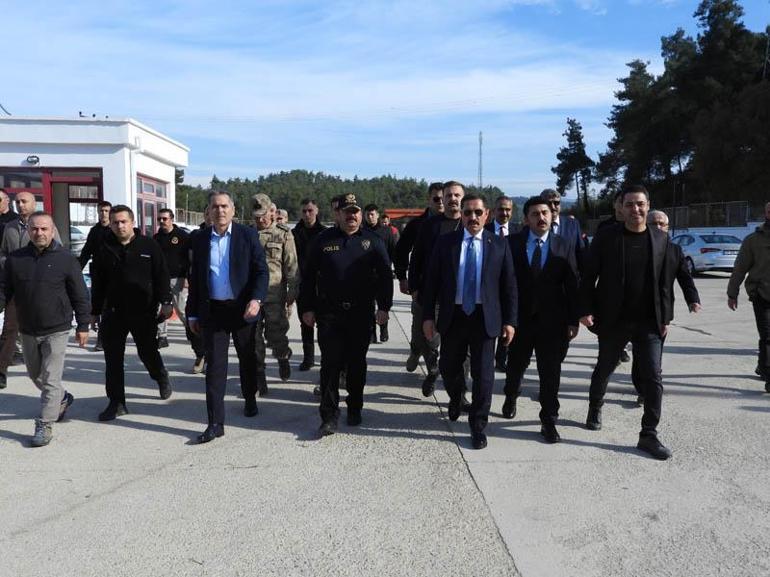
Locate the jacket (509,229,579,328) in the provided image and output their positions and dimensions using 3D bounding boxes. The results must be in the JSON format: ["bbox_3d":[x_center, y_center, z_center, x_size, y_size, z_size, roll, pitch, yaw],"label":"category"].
[{"bbox_3d":[1.196,-0.076,5.100,0.570,0.760,0.350,1,5,9],"label":"jacket"}]

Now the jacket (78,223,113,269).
[{"bbox_3d":[-3.448,-0.428,8.200,0.580,0.700,0.340,0,6,0],"label":"jacket"}]

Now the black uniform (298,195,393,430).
[{"bbox_3d":[-0.301,0.171,5.080,0.670,1.760,0.460,1,6,5],"label":"black uniform"}]

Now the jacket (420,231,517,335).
[{"bbox_3d":[0.625,-0.037,4.930,0.660,0.790,0.380,0,6,0],"label":"jacket"}]

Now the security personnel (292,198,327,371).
[{"bbox_3d":[-0.773,-0.012,7.116,0.540,1.800,0.450,0,6,0],"label":"security personnel"}]

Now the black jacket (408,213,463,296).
[{"bbox_3d":[0.531,-0.290,6.050,0.620,0.770,0.380,0,5,0],"label":"black jacket"}]

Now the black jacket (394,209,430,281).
[{"bbox_3d":[0.385,-0.390,6.500,0.600,0.760,0.370,0,5,0],"label":"black jacket"}]

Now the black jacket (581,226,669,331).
[{"bbox_3d":[1.744,-0.073,4.900,0.620,0.800,0.370,0,5,1],"label":"black jacket"}]

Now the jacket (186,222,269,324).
[{"bbox_3d":[-1.199,-0.114,5.080,0.590,0.760,0.360,0,5,2],"label":"jacket"}]

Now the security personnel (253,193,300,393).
[{"bbox_3d":[-1.046,0.033,6.200,0.550,1.800,0.500,0,6,3],"label":"security personnel"}]

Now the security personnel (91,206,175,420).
[{"bbox_3d":[-2.074,0.156,5.500,0.640,1.690,0.660,1,5,5],"label":"security personnel"}]

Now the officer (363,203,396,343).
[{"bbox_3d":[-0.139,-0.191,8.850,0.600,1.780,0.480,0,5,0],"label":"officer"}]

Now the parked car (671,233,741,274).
[{"bbox_3d":[10.300,-1.230,22.300,1.830,1.470,4.650,0,5,-2],"label":"parked car"}]

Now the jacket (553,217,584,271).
[{"bbox_3d":[1.665,-0.279,6.400,0.560,0.800,0.330,0,6,-3],"label":"jacket"}]

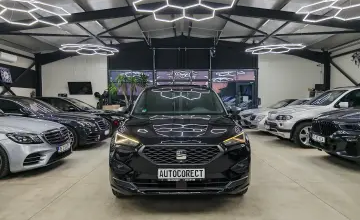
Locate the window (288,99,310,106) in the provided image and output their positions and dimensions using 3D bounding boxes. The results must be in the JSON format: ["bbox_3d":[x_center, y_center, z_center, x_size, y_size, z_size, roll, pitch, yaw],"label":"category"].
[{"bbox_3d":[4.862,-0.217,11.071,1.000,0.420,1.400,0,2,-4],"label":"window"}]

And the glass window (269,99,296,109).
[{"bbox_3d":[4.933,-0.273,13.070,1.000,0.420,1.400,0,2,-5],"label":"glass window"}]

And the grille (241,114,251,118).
[{"bbox_3d":[3.153,0.264,13.195,0.150,0.220,0.900,0,2,-7],"label":"grille"}]

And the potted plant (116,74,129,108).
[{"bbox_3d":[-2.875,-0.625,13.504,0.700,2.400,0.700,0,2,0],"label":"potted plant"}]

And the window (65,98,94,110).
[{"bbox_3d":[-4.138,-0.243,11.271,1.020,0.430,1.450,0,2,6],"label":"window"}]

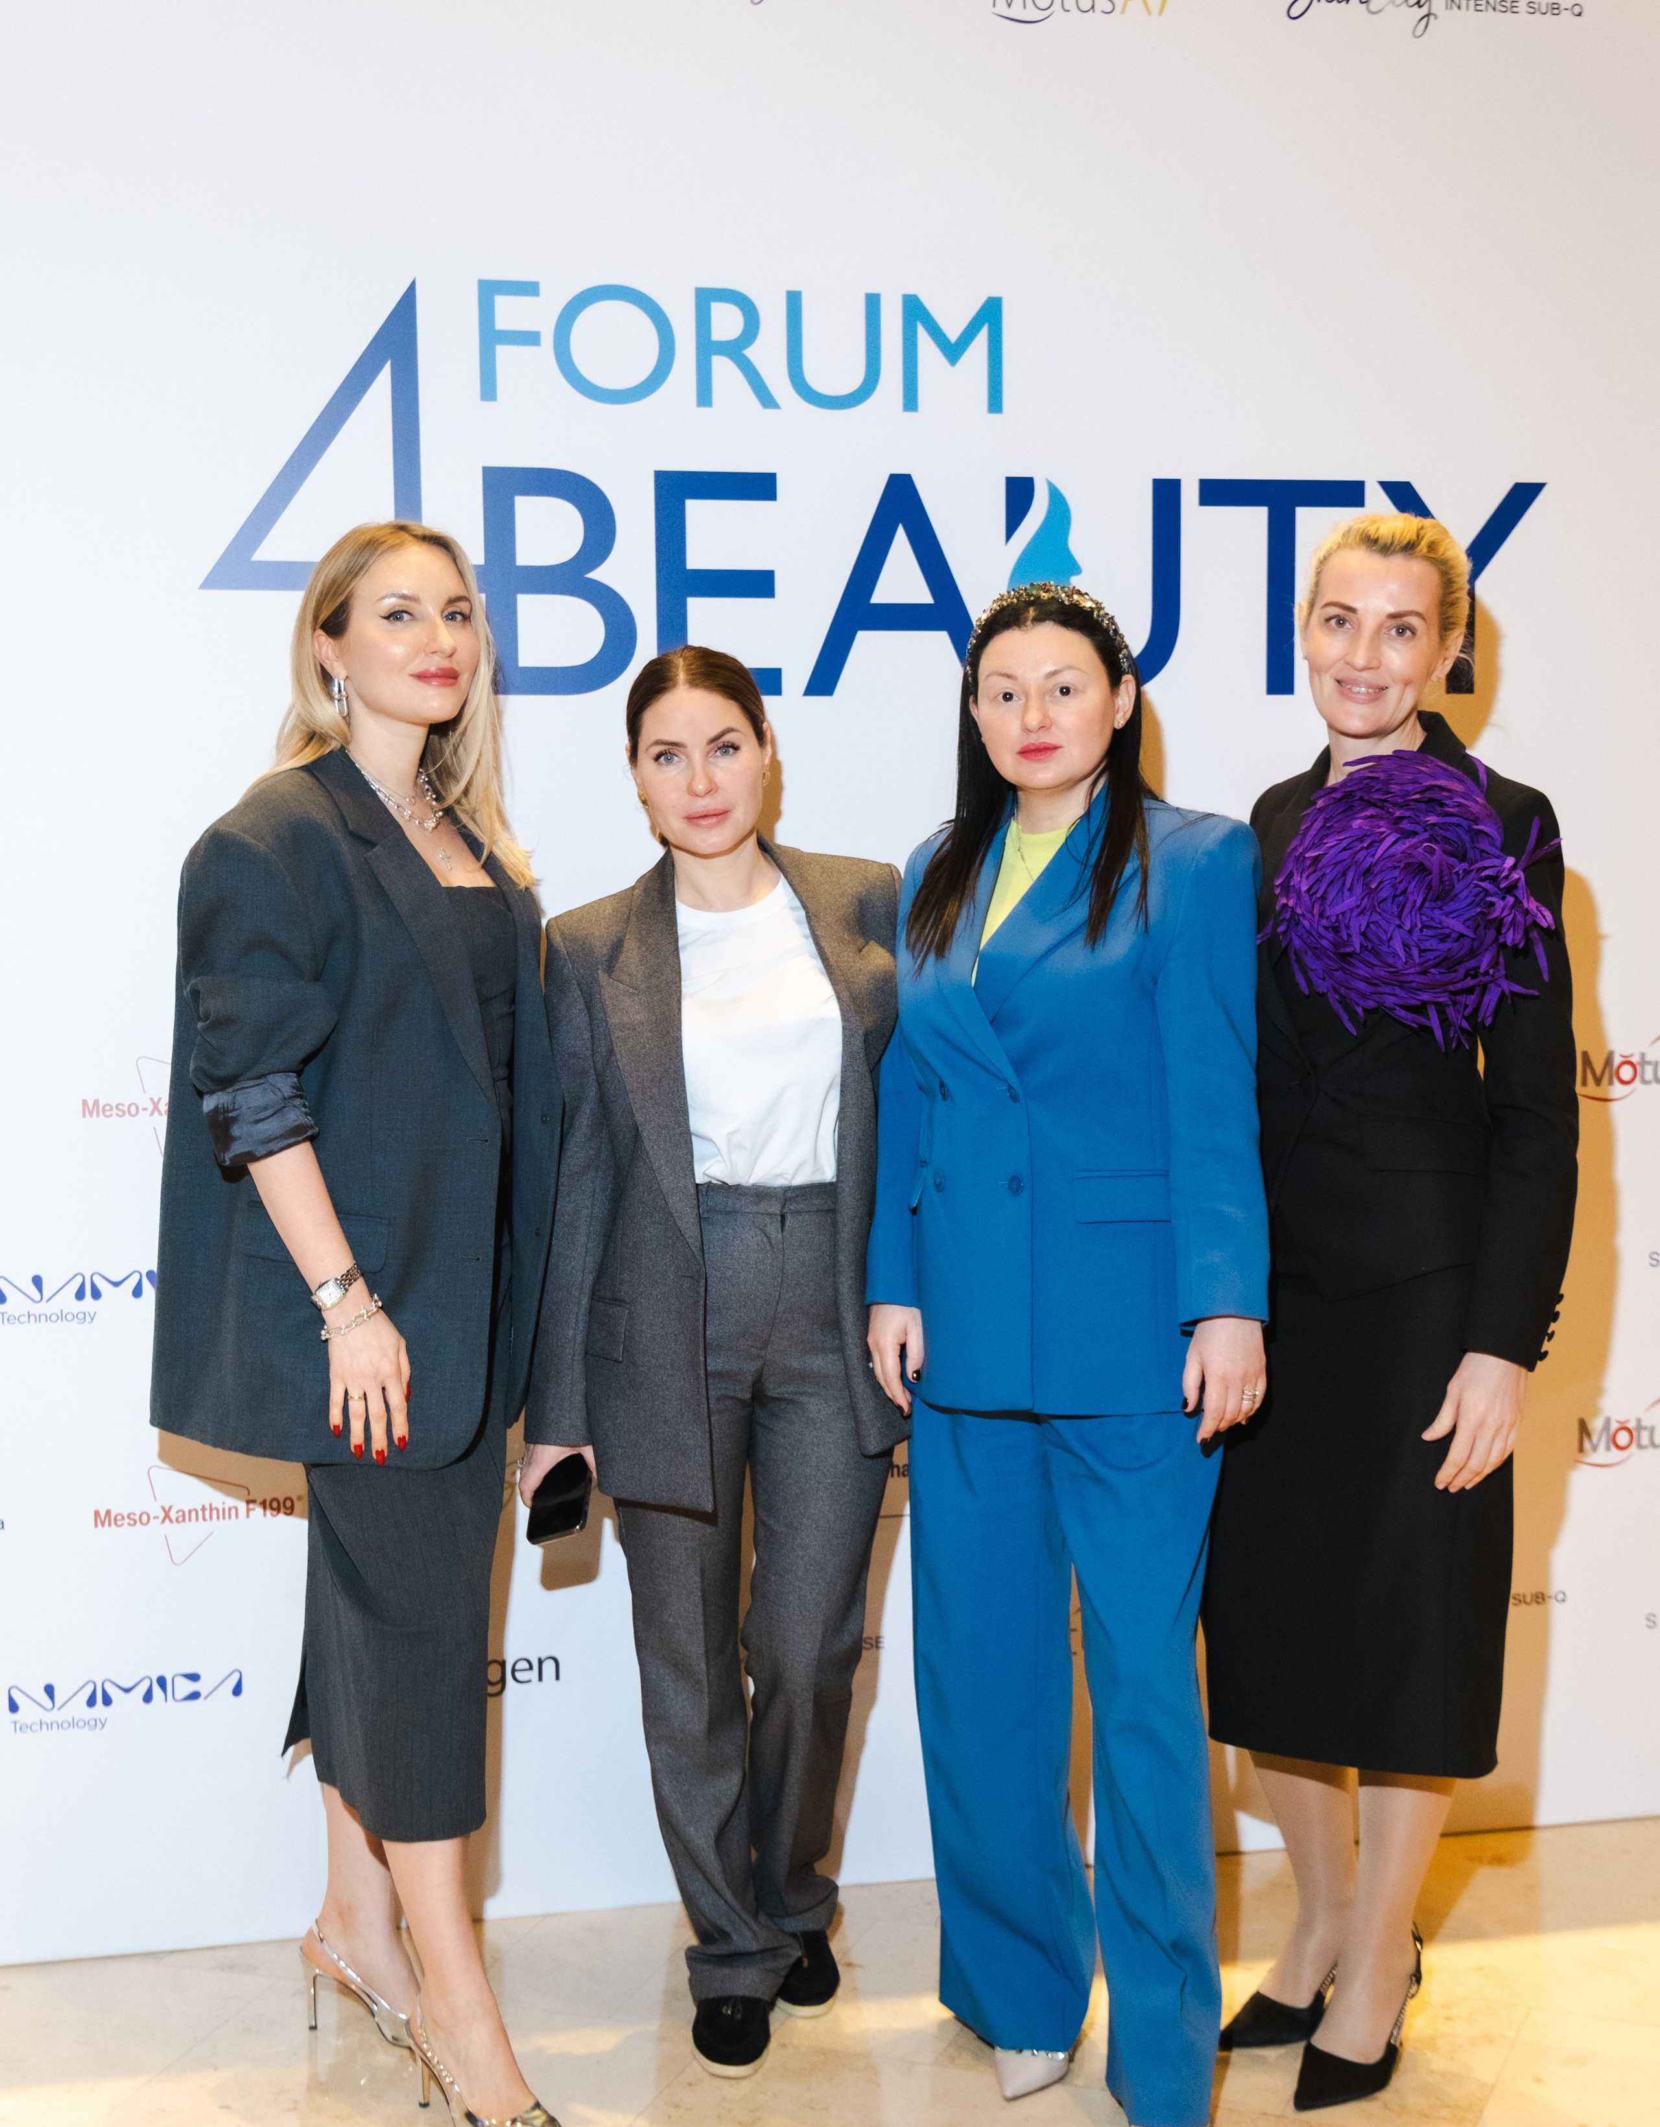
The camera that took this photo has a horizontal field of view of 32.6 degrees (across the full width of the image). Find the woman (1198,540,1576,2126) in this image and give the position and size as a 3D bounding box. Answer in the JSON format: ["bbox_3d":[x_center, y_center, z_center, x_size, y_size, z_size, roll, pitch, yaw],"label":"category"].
[{"bbox_3d":[0.643,0.277,3.275,0.470,1.800,0.380,3,6,36],"label":"woman"}]

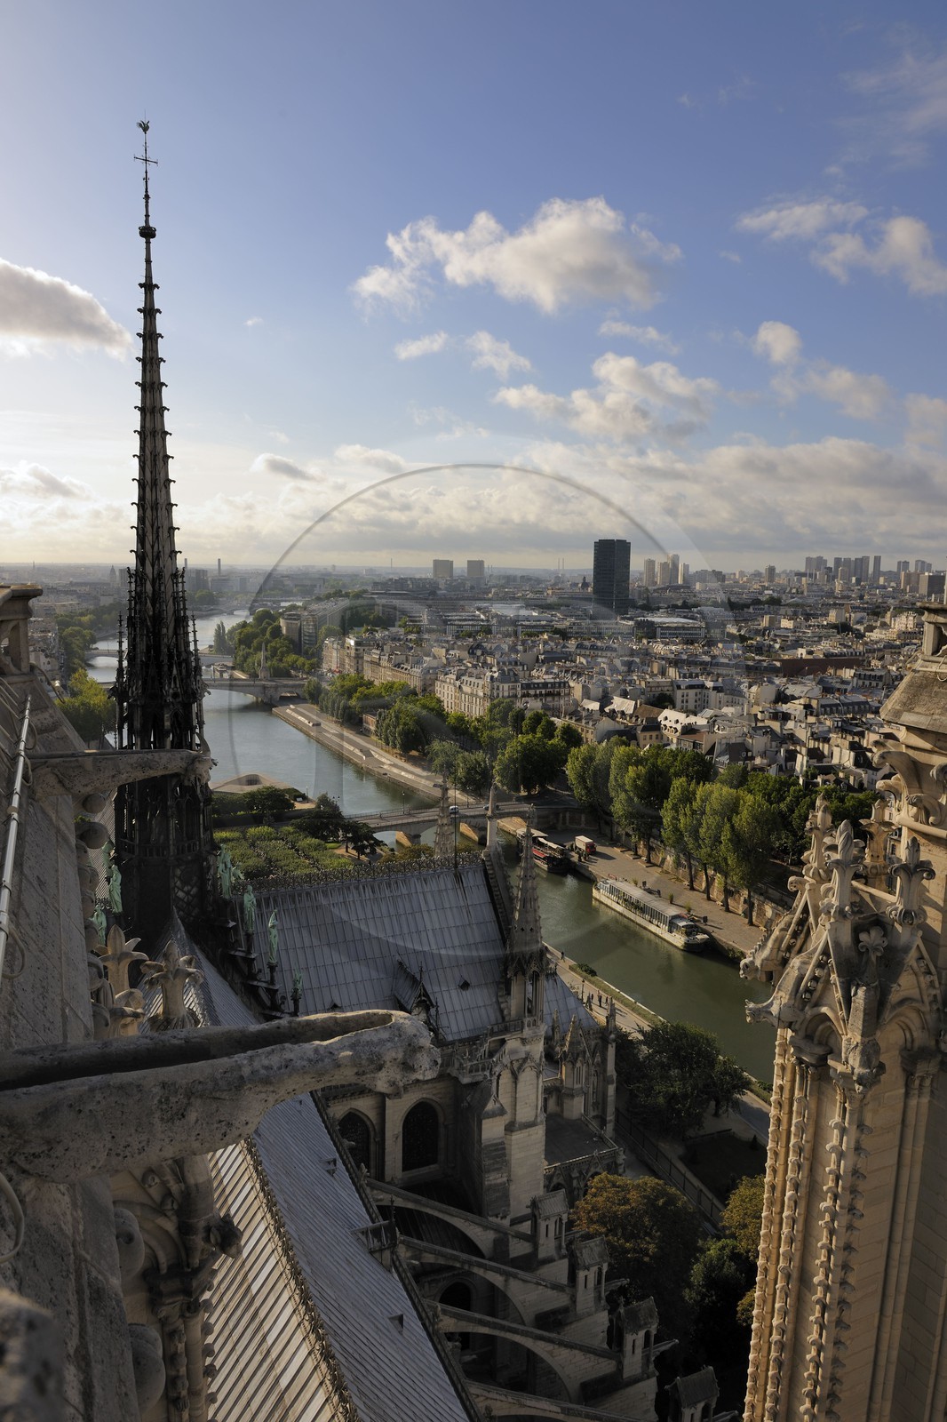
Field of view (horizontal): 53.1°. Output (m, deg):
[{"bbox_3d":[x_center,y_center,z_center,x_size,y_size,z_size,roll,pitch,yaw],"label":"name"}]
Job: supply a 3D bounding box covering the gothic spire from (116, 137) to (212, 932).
[{"bbox_3d":[-21.260,-11.170,63.640,7.200,52.780,7.200,-3,9,-23],"label":"gothic spire"}]

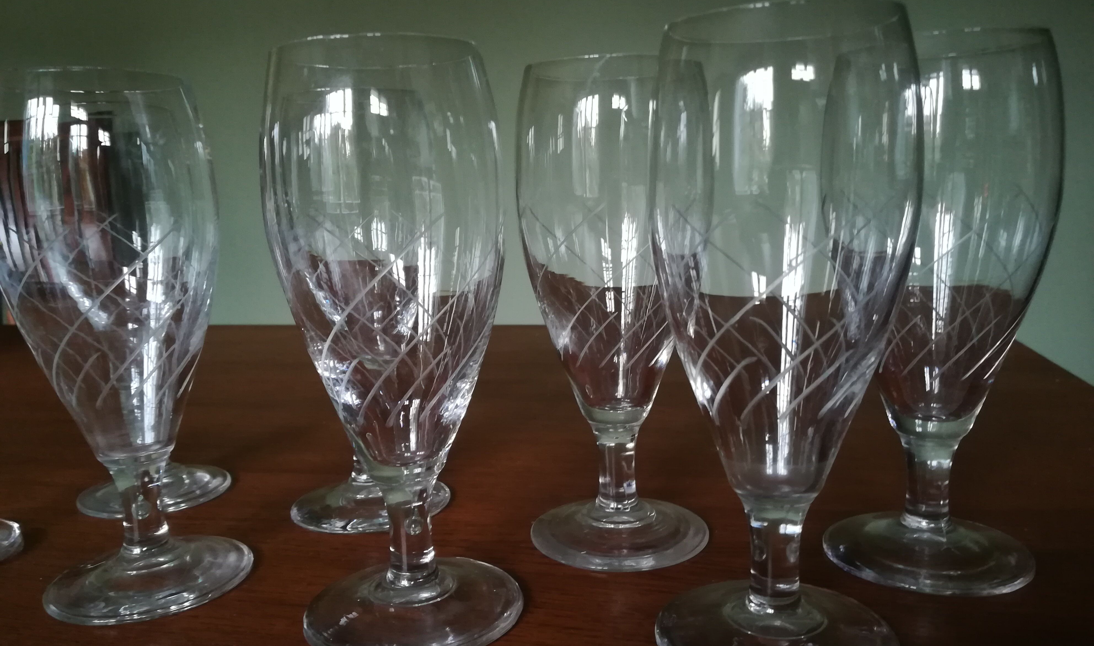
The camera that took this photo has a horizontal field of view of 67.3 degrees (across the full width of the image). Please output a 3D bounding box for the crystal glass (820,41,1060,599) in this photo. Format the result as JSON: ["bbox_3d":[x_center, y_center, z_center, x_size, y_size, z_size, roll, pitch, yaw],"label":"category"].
[{"bbox_3d":[0.128,-0.004,0.273,0.068,0.170,0.068,-2,10,0],"label":"crystal glass"}]

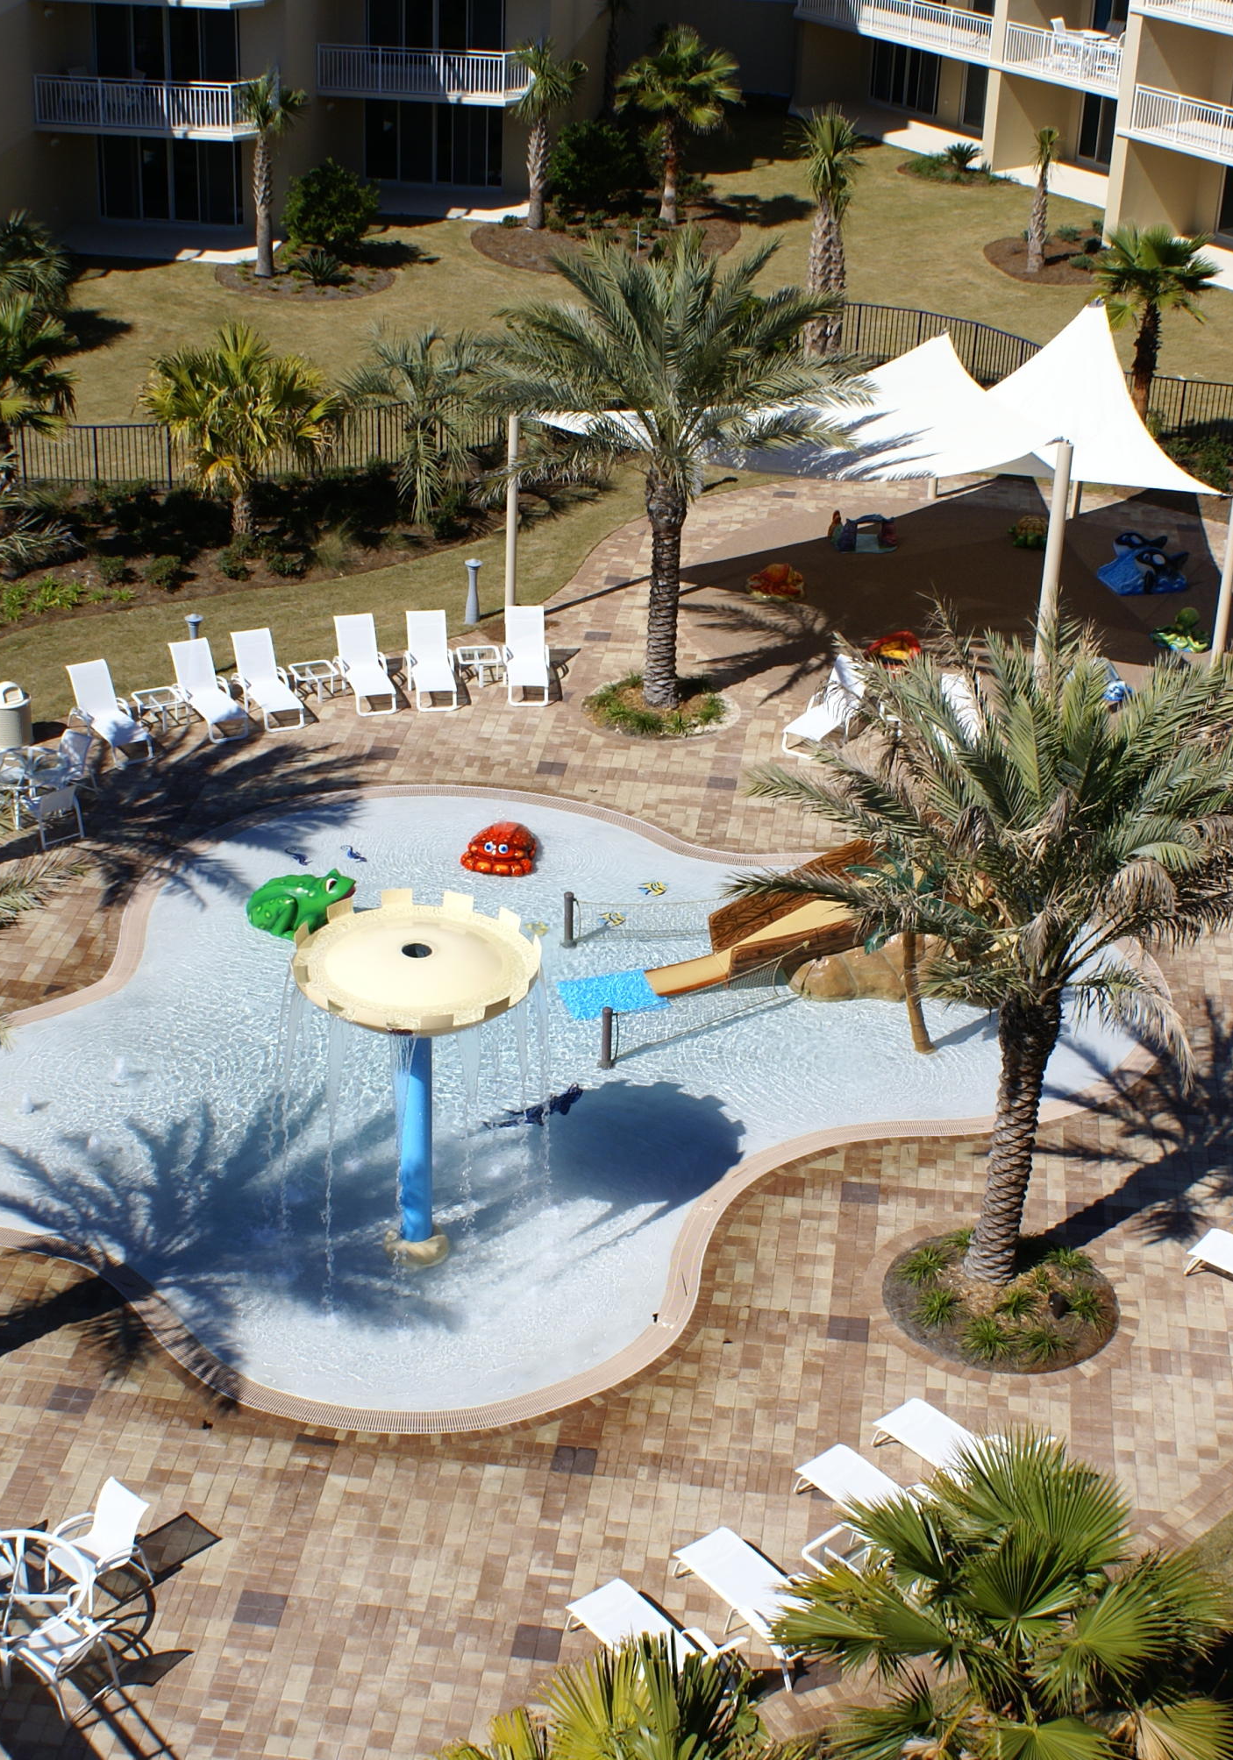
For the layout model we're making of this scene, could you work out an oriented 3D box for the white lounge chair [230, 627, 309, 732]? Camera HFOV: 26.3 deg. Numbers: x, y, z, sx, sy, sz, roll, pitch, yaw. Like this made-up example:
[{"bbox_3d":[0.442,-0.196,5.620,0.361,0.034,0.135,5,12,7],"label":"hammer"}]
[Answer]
[{"bbox_3d":[-5.263,-3.027,39.815,0.680,0.960,1.700,-10,30,-22],"label":"white lounge chair"}]

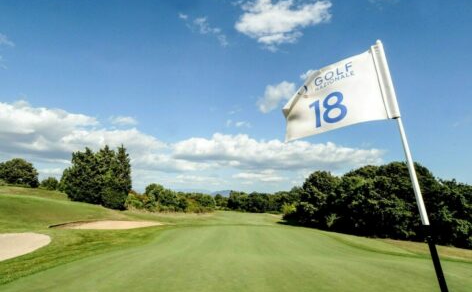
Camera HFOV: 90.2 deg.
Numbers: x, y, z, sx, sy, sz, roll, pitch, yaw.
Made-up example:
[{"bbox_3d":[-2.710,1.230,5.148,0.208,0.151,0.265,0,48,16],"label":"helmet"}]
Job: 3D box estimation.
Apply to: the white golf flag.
[{"bbox_3d":[0.430,-0.245,1.075,0.470,0.370,0.100,-12,-16,23],"label":"white golf flag"}]

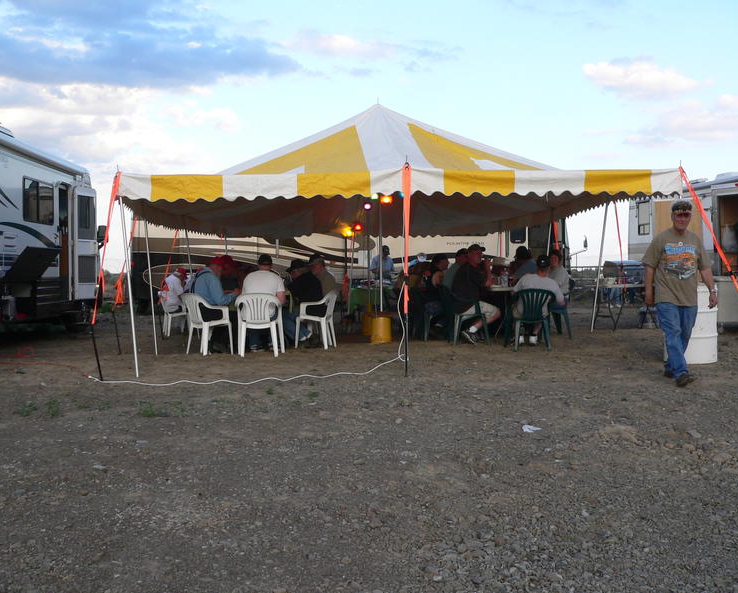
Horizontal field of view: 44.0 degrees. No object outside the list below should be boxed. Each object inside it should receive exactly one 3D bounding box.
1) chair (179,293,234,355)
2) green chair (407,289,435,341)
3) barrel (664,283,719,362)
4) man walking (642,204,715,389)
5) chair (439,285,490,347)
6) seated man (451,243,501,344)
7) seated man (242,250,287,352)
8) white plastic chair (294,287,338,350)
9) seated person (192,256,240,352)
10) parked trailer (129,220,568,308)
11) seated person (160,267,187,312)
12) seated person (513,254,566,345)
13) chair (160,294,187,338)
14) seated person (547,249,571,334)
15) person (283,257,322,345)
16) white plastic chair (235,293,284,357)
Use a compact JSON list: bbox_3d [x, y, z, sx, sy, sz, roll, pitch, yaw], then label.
[{"bbox_3d":[-2.076,0.333,11.700,0.570,0.810,0.570,-1,2,-36],"label":"chair"},{"bbox_3d":[0.830,0.260,13.700,0.590,0.800,0.590,1,2,37],"label":"green chair"},{"bbox_3d":[3.599,0.292,10.200,0.590,0.885,0.590,0,1,0],"label":"barrel"},{"bbox_3d":[3.000,-0.052,8.800,0.680,1.750,0.550,0,2,12],"label":"man walking"},{"bbox_3d":[1.318,0.267,12.600,0.570,0.820,0.570,0,1,-17],"label":"chair"},{"bbox_3d":[1.469,-0.018,12.600,0.680,1.370,0.500,0,1,-15],"label":"seated man"},{"bbox_3d":[-1.370,0.097,11.950,0.580,1.290,0.820,0,2,0],"label":"seated man"},{"bbox_3d":[-0.701,0.311,12.200,0.570,0.810,0.570,1,1,22],"label":"white plastic chair"},{"bbox_3d":[-2.020,0.106,12.100,0.780,1.260,0.550,-2,2,-41],"label":"seated person"},{"bbox_3d":[-0.483,-1.427,25.200,11.500,3.700,2.550,0,1,0],"label":"parked trailer"},{"bbox_3d":[-3.212,0.064,15.400,0.660,1.190,0.500,-1,2,-25],"label":"seated person"},{"bbox_3d":[2.230,0.074,12.000,0.640,1.230,0.820,-1,2,-12],"label":"seated person"},{"bbox_3d":[-3.490,0.320,16.400,0.590,0.790,0.590,1,2,43],"label":"chair"},{"bbox_3d":[2.660,-0.050,13.450,0.750,1.300,0.540,-1,2,-28],"label":"seated person"},{"bbox_3d":[-0.912,0.100,12.250,0.660,1.210,0.500,1,1,20],"label":"person"},{"bbox_3d":[-1.400,0.364,11.800,0.600,0.800,0.600,0,2,-3],"label":"white plastic chair"}]

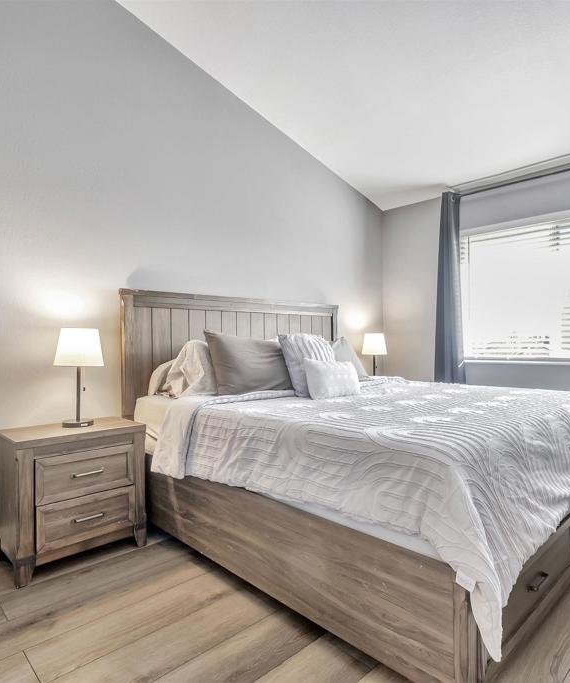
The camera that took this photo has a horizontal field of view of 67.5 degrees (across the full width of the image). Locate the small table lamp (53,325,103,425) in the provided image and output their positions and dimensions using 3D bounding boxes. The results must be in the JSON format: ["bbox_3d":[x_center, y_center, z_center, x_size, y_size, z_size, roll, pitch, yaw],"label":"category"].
[{"bbox_3d":[-1.140,0.195,2.354,0.251,0.532,0.251,0,-1,-43],"label":"small table lamp"}]

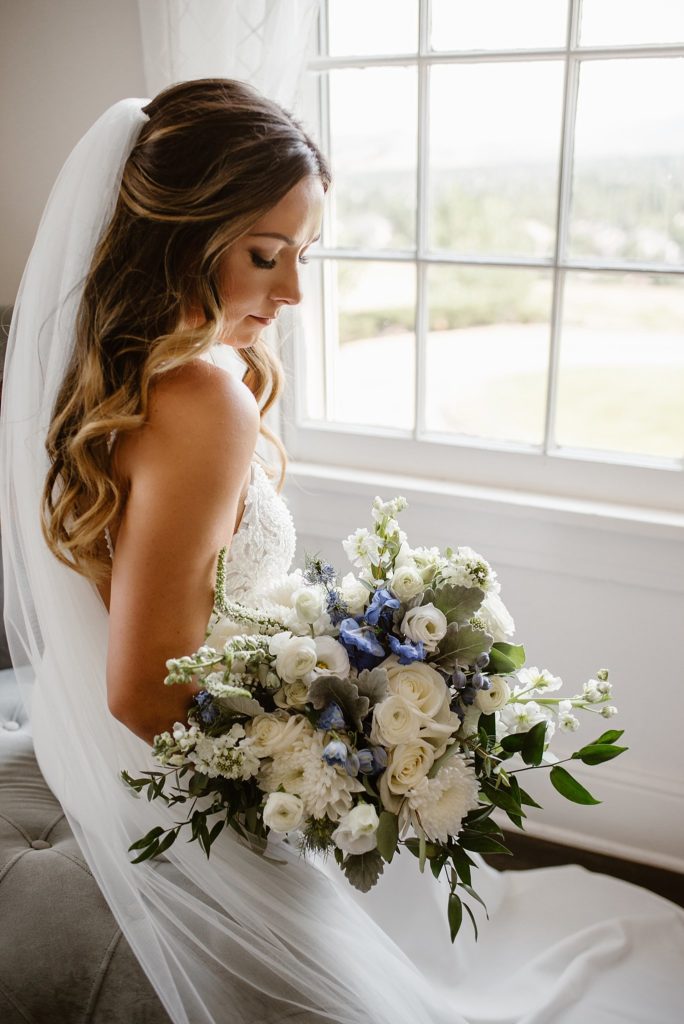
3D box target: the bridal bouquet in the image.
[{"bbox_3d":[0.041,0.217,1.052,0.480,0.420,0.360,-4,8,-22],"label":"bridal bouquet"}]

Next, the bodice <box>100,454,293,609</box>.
[{"bbox_3d":[-0.161,0.045,1.140,0.230,0.270,0.300,1,20,5],"label":"bodice"}]

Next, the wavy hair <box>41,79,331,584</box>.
[{"bbox_3d":[-0.173,-0.183,1.065,0.290,0.490,0.260,3,20,10],"label":"wavy hair"}]

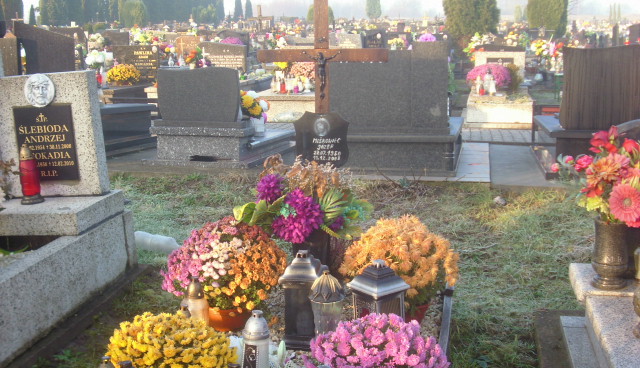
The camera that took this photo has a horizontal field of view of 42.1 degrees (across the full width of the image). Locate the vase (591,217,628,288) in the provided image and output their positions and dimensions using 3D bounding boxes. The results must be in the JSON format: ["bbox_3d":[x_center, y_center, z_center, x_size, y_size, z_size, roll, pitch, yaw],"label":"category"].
[{"bbox_3d":[1.317,0.318,3.780,0.170,0.305,0.170,2,12,11],"label":"vase"}]

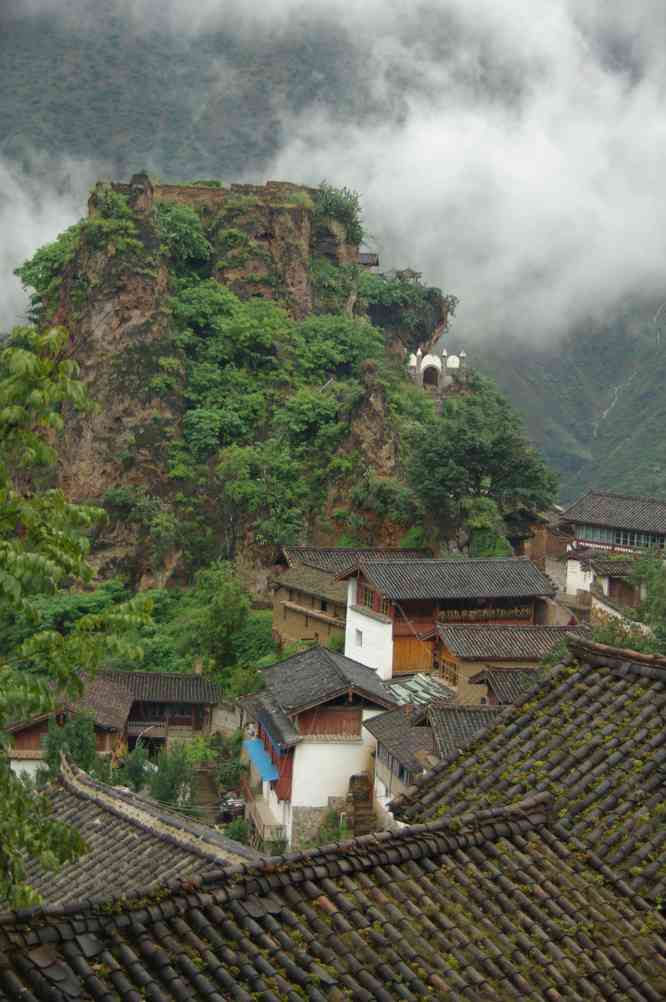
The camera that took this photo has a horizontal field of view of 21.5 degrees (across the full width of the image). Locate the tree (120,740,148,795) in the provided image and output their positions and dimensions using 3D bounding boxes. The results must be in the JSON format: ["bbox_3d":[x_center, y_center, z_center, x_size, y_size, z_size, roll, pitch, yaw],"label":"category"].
[{"bbox_3d":[-11.563,15.559,102.009,1.630,3.228,1.630,3,5,0],"label":"tree"}]

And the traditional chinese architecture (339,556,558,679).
[{"bbox_3d":[7.469,8.074,119.732,12.300,7.700,8.500,1,6,-22],"label":"traditional chinese architecture"}]

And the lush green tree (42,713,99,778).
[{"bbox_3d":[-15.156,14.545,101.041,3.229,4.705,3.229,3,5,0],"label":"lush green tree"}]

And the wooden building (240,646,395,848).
[{"bbox_3d":[-0.835,13.540,98.878,6.800,8.800,10.600,2,5,-10],"label":"wooden building"}]

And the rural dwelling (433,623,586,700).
[{"bbox_3d":[11.179,10.283,110.431,10.000,5.000,6.000,1,5,-14],"label":"rural dwelling"}]

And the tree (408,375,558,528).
[{"bbox_3d":[12.535,-4.187,148.023,12.673,13.342,12.040,3,5,0],"label":"tree"}]

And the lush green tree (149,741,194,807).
[{"bbox_3d":[-9.220,15.671,100.000,2.626,3.768,2.626,3,5,0],"label":"lush green tree"}]

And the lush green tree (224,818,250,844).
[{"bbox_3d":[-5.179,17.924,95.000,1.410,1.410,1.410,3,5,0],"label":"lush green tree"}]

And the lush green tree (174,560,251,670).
[{"bbox_3d":[-8.330,8.058,121.014,5.250,7.898,5.250,3,5,0],"label":"lush green tree"}]

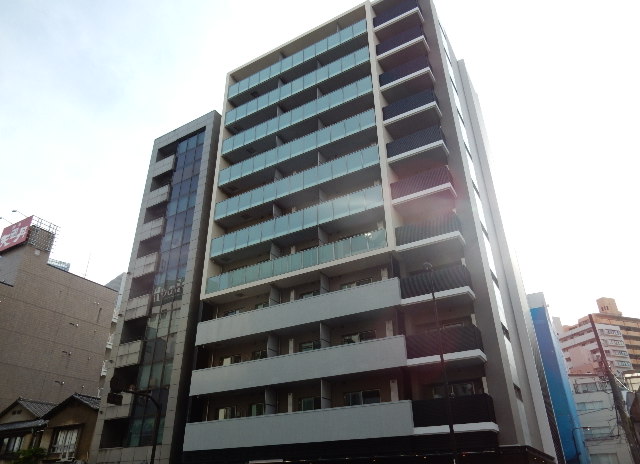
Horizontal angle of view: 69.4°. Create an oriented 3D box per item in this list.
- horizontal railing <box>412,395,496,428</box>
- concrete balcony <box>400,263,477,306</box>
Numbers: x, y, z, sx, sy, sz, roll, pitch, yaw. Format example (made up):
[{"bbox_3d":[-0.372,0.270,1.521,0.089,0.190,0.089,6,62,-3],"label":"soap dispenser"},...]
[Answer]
[{"bbox_3d":[5.790,7.788,19.990,3.205,1.146,1.099,-16,-33,26],"label":"horizontal railing"},{"bbox_3d":[5.778,2.803,22.707,3.350,1.450,1.244,-16,-33,26],"label":"concrete balcony"}]

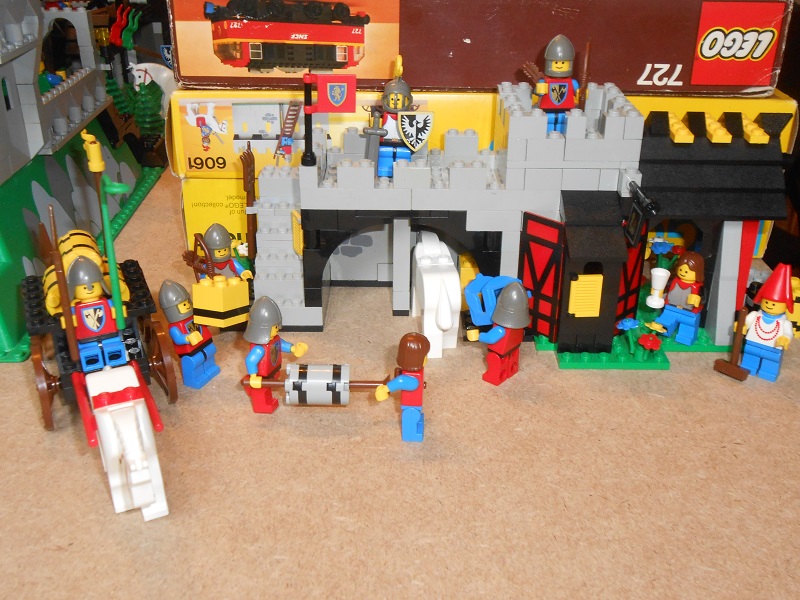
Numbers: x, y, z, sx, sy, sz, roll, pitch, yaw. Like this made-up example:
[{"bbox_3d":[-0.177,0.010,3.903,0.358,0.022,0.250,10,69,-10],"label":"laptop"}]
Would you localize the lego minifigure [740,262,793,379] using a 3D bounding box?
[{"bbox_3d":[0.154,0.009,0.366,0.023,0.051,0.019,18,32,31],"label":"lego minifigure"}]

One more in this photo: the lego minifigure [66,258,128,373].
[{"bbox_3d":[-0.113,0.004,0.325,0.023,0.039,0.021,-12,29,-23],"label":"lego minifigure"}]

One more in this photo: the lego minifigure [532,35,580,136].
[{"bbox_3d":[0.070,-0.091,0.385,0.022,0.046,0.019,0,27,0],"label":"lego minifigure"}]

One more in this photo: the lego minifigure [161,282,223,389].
[{"bbox_3d":[-0.087,0.012,0.363,0.018,0.045,0.024,4,26,26],"label":"lego minifigure"}]

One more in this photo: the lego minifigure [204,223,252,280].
[{"bbox_3d":[-0.084,-0.014,0.416,0.023,0.046,0.017,-16,31,-29],"label":"lego minifigure"}]

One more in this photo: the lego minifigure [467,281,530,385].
[{"bbox_3d":[0.044,0.012,0.365,0.018,0.045,0.024,28,38,35],"label":"lego minifigure"}]

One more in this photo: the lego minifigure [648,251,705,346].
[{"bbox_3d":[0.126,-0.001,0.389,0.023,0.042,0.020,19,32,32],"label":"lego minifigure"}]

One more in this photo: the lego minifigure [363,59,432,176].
[{"bbox_3d":[-0.001,-0.078,0.377,0.029,0.052,0.018,0,27,-1],"label":"lego minifigure"}]

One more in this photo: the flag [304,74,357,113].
[{"bbox_3d":[-0.028,-0.085,0.361,0.021,0.016,0.004,0,27,-1],"label":"flag"}]

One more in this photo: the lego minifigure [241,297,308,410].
[{"bbox_3d":[-0.050,0.021,0.345,0.021,0.046,0.024,8,28,15],"label":"lego minifigure"}]

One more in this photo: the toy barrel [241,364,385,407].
[{"bbox_3d":[-0.033,0.032,0.331,0.054,0.017,0.017,0,27,0],"label":"toy barrel"}]

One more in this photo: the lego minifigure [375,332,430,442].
[{"bbox_3d":[0.002,0.031,0.331,0.021,0.043,0.022,1,27,1],"label":"lego minifigure"}]

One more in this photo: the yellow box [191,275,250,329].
[{"bbox_3d":[-0.074,0.000,0.364,0.016,0.018,0.016,7,13,30],"label":"yellow box"}]

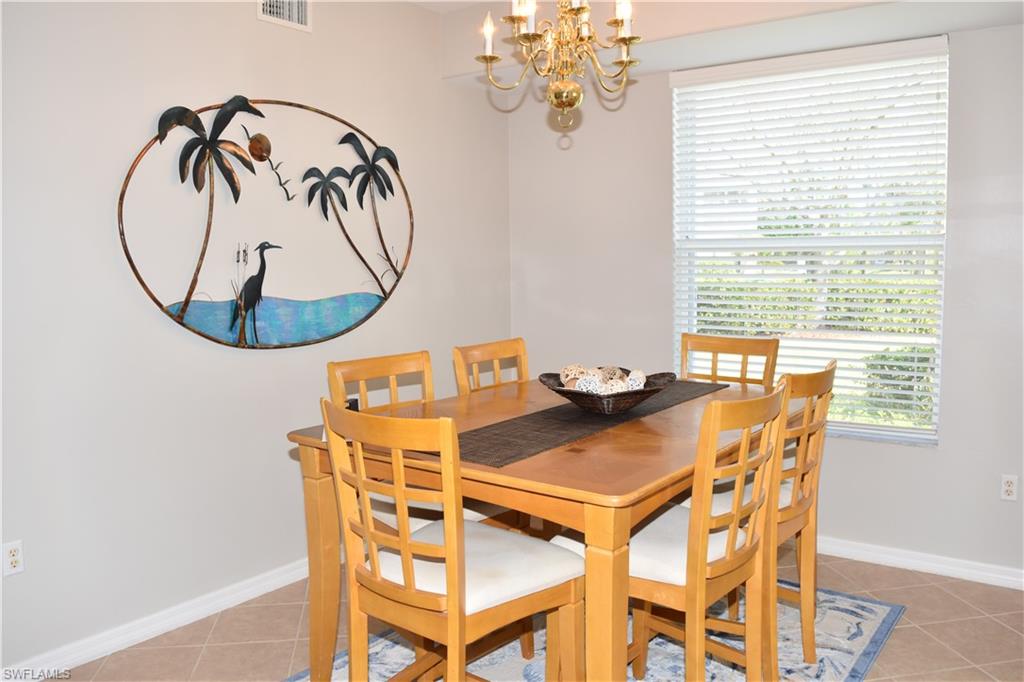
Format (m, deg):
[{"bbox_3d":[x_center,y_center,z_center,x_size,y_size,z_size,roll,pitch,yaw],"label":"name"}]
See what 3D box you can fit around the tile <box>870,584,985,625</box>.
[{"bbox_3d":[1.665,1.061,3.082,0.332,0.010,0.332,-1,5,-8],"label":"tile"}]

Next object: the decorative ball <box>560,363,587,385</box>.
[{"bbox_3d":[0.234,0.134,2.900,0.100,0.100,0.100,0,5,0],"label":"decorative ball"}]

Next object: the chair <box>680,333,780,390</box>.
[{"bbox_3d":[0.819,0.530,3.280,0.530,1.072,0.520,4,7,38],"label":"chair"}]

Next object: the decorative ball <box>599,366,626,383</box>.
[{"bbox_3d":[0.346,0.125,2.631,0.083,0.080,0.083,3,7,36],"label":"decorative ball"}]

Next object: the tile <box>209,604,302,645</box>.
[{"bbox_3d":[-0.985,1.101,2.975,0.332,0.010,0.332,-1,5,-8],"label":"tile"}]

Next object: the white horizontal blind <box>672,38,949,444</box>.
[{"bbox_3d":[1.331,-0.480,3.588,1.270,1.680,0.070,3,7,36],"label":"white horizontal blind"}]

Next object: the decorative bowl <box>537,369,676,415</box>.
[{"bbox_3d":[0.326,0.164,2.581,0.360,0.108,0.360,-5,7,-42],"label":"decorative bowl"}]

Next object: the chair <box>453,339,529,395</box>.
[{"bbox_3d":[0.114,0.551,3.140,0.520,1.072,0.530,3,6,33],"label":"chair"}]

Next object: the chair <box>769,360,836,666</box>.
[{"bbox_3d":[0.729,0.599,2.526,0.520,1.072,0.530,4,7,40],"label":"chair"}]

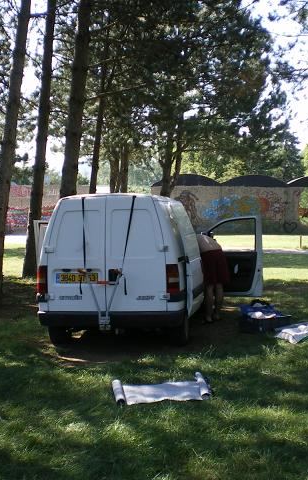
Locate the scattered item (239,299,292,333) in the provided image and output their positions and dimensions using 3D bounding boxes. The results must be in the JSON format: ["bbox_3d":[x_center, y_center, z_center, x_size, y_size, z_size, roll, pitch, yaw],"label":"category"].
[{"bbox_3d":[1.640,1.130,10.350,0.740,0.400,0.520,0,1,6],"label":"scattered item"}]

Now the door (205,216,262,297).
[{"bbox_3d":[1.260,0.260,11.200,1.000,1.250,0.180,0,1,28],"label":"door"}]

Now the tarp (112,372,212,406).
[{"bbox_3d":[0.067,1.345,6.380,0.880,0.100,0.630,-1,1,-11],"label":"tarp"}]

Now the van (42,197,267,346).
[{"bbox_3d":[-0.190,0.370,10.700,1.930,1.930,4.450,0,1,9],"label":"van"}]

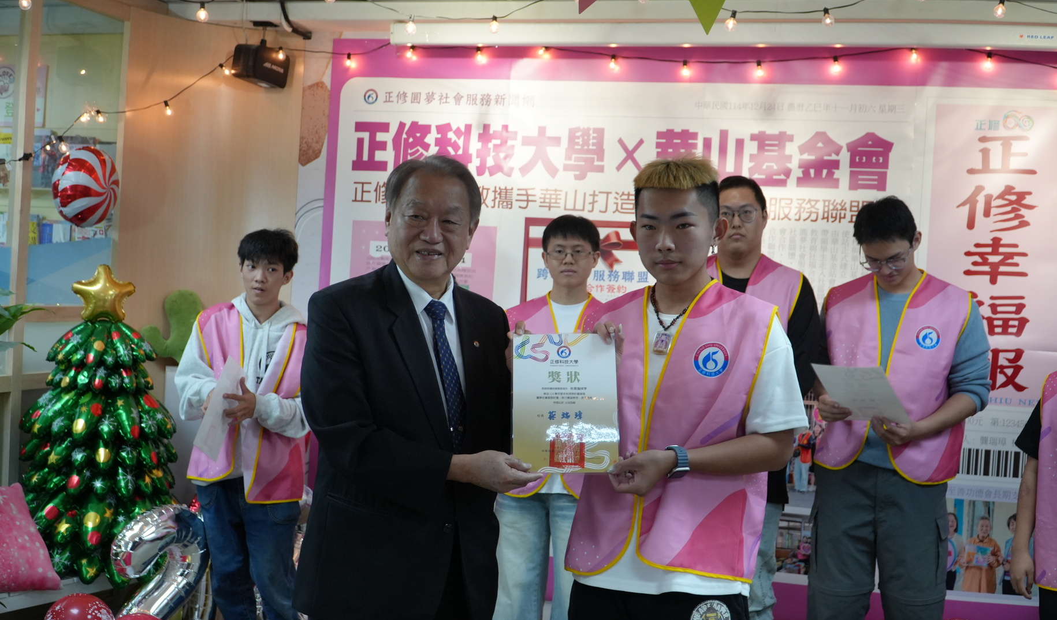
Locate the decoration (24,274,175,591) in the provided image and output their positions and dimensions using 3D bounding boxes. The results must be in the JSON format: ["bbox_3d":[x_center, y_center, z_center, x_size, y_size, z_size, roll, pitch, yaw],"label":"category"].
[{"bbox_3d":[-1.569,0.393,3.970,0.550,1.100,0.550,3,1,-22],"label":"decoration"}]

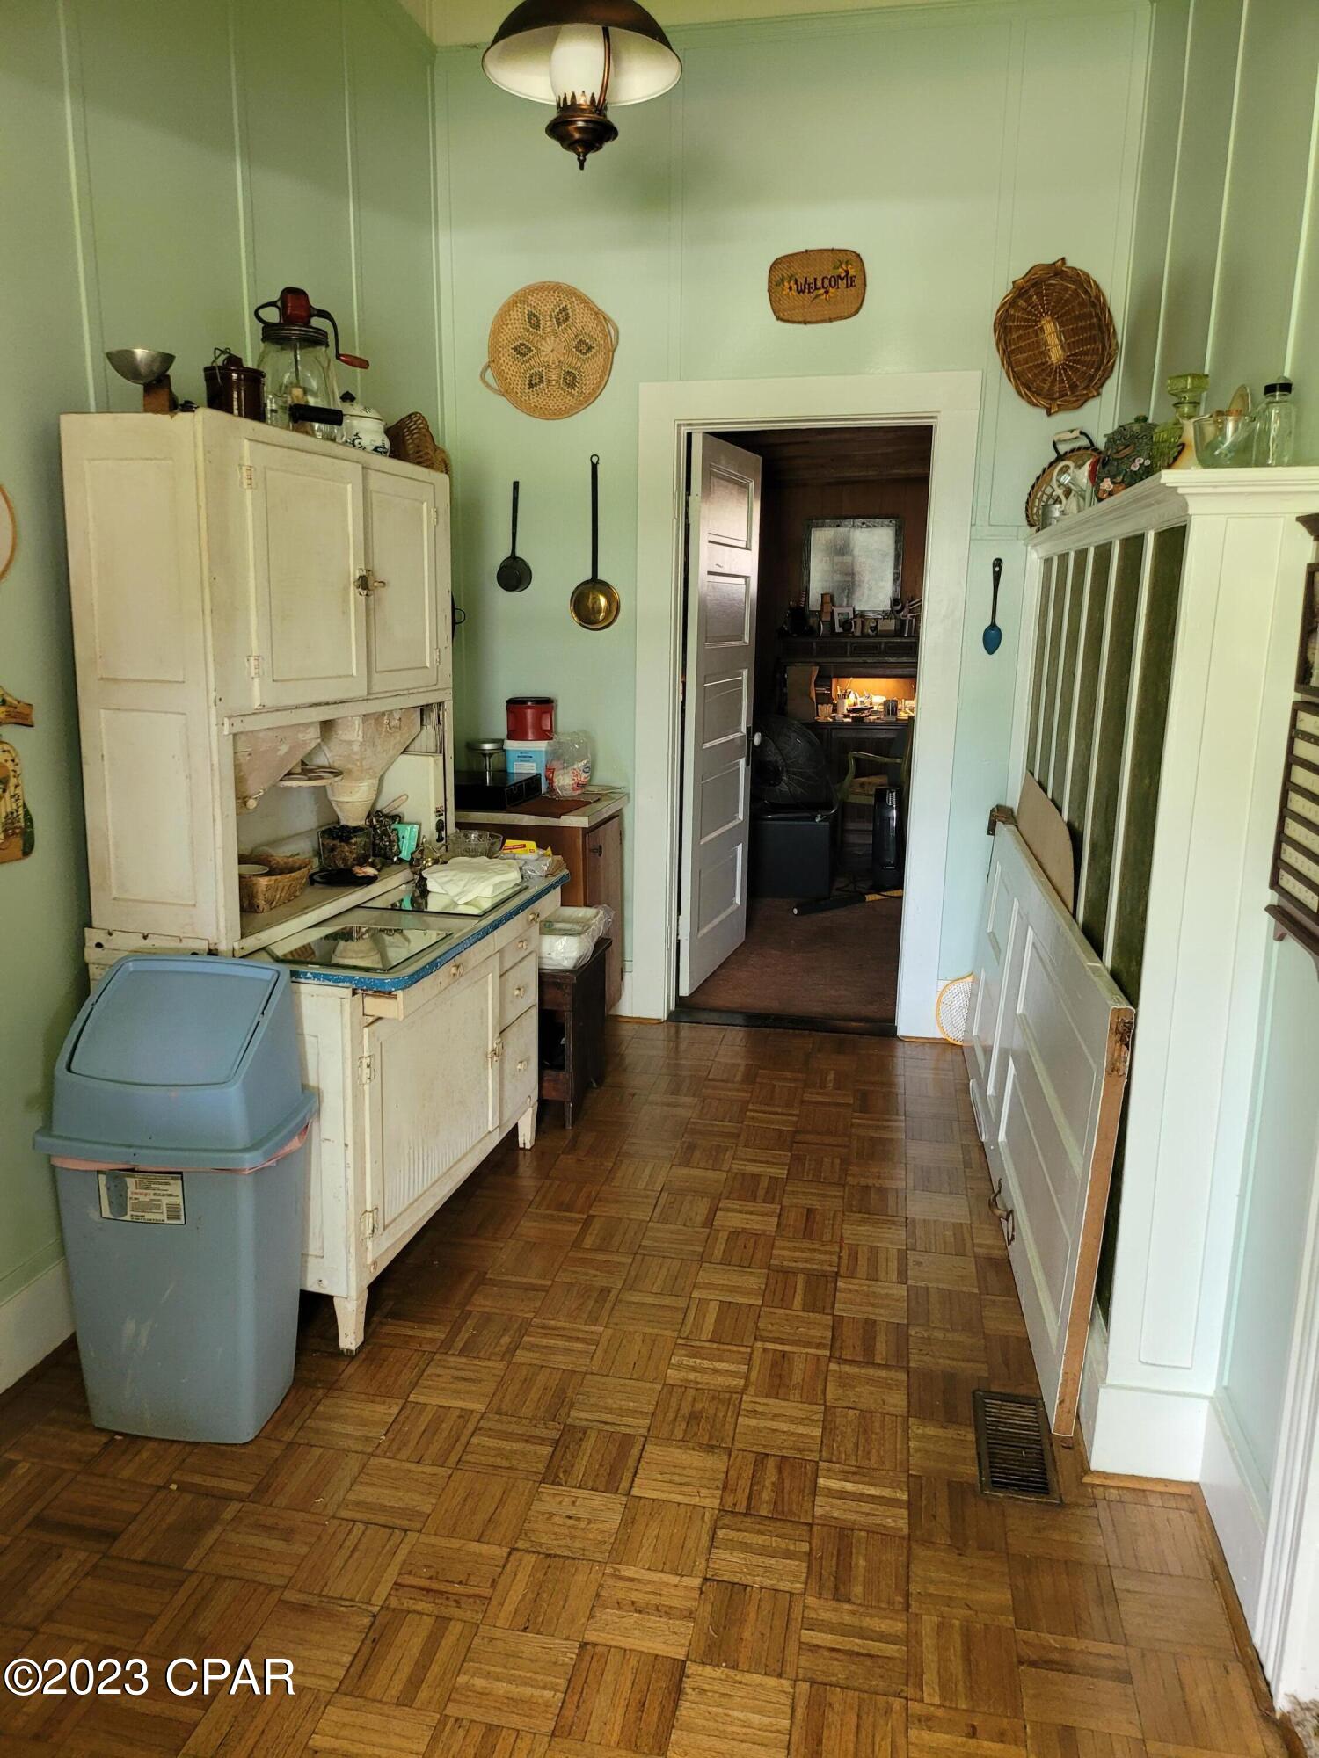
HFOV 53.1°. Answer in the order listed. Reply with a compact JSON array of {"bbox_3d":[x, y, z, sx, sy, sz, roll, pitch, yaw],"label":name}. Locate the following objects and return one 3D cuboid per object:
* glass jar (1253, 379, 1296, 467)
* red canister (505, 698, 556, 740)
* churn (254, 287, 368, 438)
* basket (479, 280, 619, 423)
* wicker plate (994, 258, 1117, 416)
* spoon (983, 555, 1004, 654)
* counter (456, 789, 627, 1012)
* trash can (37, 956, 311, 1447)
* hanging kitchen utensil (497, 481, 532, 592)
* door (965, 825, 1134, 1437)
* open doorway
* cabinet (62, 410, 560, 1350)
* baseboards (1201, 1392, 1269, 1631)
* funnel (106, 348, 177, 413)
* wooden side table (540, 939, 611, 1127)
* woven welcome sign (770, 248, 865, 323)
[{"bbox_3d":[0.949,-0.702,2.036,0.064,0.134,0.064,3,14,10],"label":"glass jar"},{"bbox_3d":[-0.433,-0.536,4.447,0.157,0.134,0.157,1,14,0],"label":"red canister"},{"bbox_3d":[-0.761,-1.115,2.897,0.248,0.328,0.184,-3,14,-14],"label":"churn"},{"bbox_3d":[-0.360,-1.709,4.277,0.447,0.417,0.070,3,14,10],"label":"basket"},{"bbox_3d":[1.193,-1.628,3.976,0.340,0.437,0.070,-10,9,13],"label":"wicker plate"},{"bbox_3d":[1.062,-0.866,4.183,0.068,0.306,0.030,4,12,10],"label":"spoon"},{"bbox_3d":[-0.485,0.135,4.387,0.644,0.816,0.625,4,12,10],"label":"counter"},{"bbox_3d":[-0.871,0.597,2.480,0.408,0.870,0.328,3,14,9],"label":"trash can"},{"bbox_3d":[-0.483,-1.140,4.405,0.123,0.363,0.075,4,12,10],"label":"hanging kitchen utensil"},{"bbox_3d":[0.905,0.398,3.273,0.038,0.789,2.055,6,13,8],"label":"door"},{"bbox_3d":[0.462,-0.464,4.499,0.815,2.023,0.129,3,14,10],"label":"open doorway"},{"bbox_3d":[-0.676,-0.051,3.080,0.661,1.853,1.078,4,14,14],"label":"cabinet"},{"bbox_3d":[0.909,0.994,2.074,0.022,0.166,0.365,4,12,10],"label":"baseboards"},{"bbox_3d":[-0.980,-0.934,2.516,0.154,0.134,0.154,4,14,14],"label":"funnel"},{"bbox_3d":[-0.409,0.425,3.909,0.440,0.453,0.485,4,12,10],"label":"wooden side table"},{"bbox_3d":[0.489,-1.835,4.092,0.300,0.210,0.025,2,12,11],"label":"woven welcome sign"}]

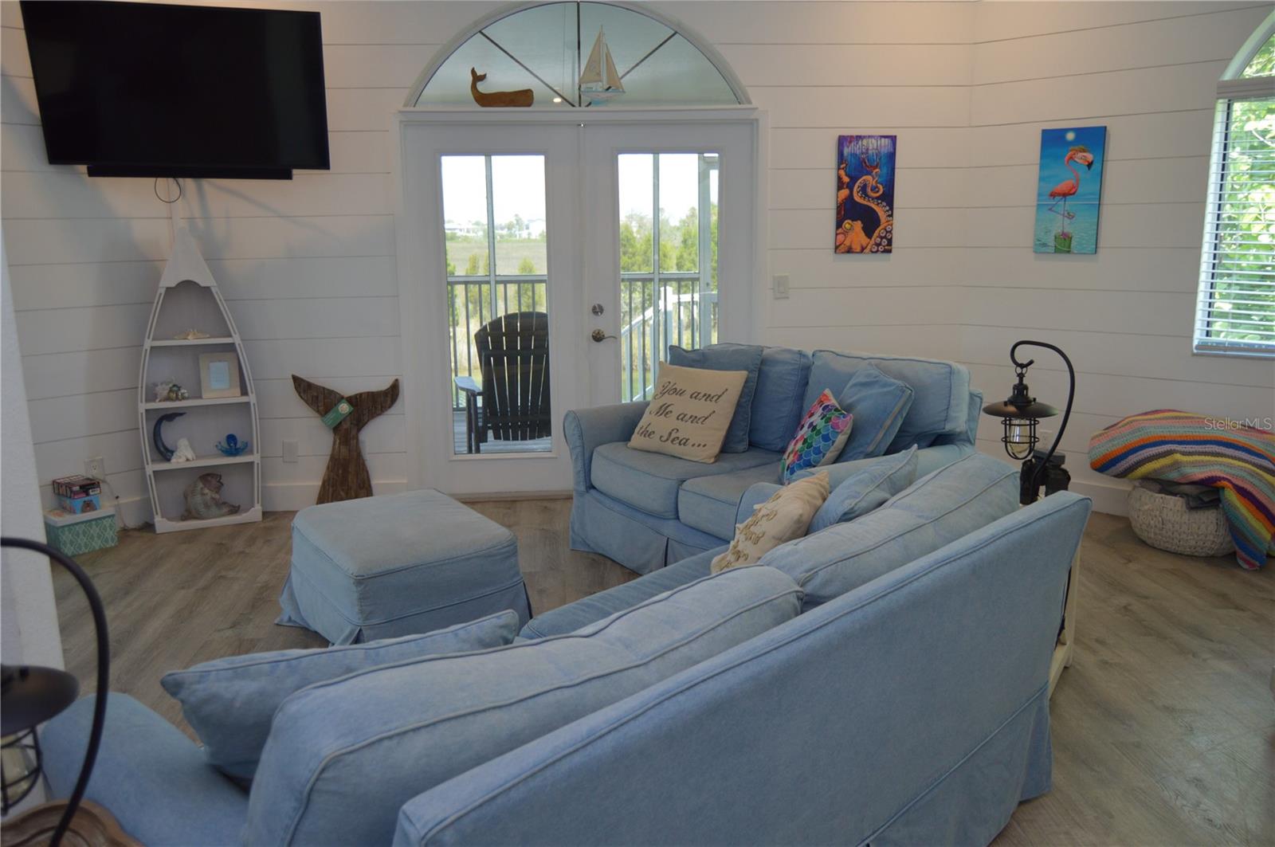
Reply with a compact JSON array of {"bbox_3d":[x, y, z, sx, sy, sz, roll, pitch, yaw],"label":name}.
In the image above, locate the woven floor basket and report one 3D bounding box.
[{"bbox_3d":[2.539,0.426,4.388,0.510,0.310,0.510,-1,11,0],"label":"woven floor basket"}]

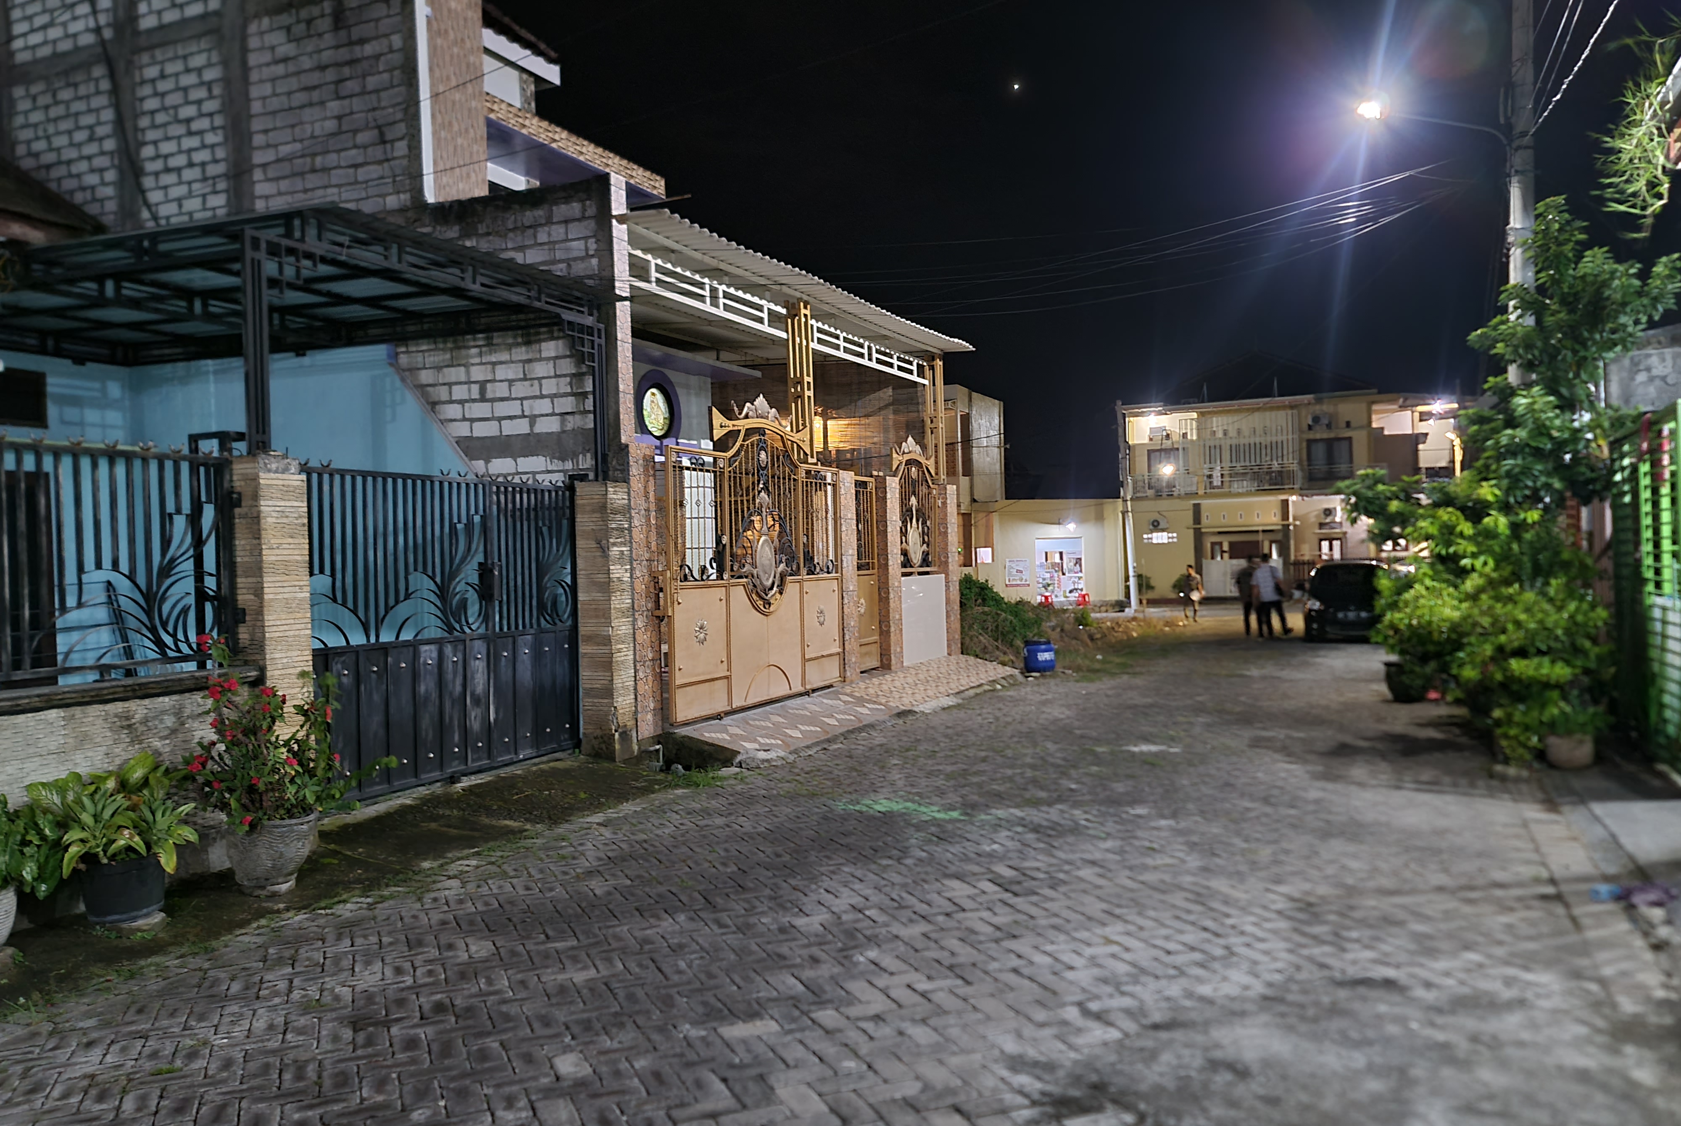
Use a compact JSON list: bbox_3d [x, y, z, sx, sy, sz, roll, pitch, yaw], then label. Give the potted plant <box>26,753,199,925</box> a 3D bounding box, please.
[{"bbox_3d":[-3.379,1.259,5.659,0.620,0.720,0.660,-1,0,25],"label":"potted plant"}]

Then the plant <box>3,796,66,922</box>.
[{"bbox_3d":[-3.700,1.318,5.450,0.430,0.540,0.400,-2,0,-34],"label":"plant"}]

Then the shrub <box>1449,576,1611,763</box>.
[{"bbox_3d":[4.917,0.725,8.650,1.080,1.230,1.000,-2,0,30],"label":"shrub"}]

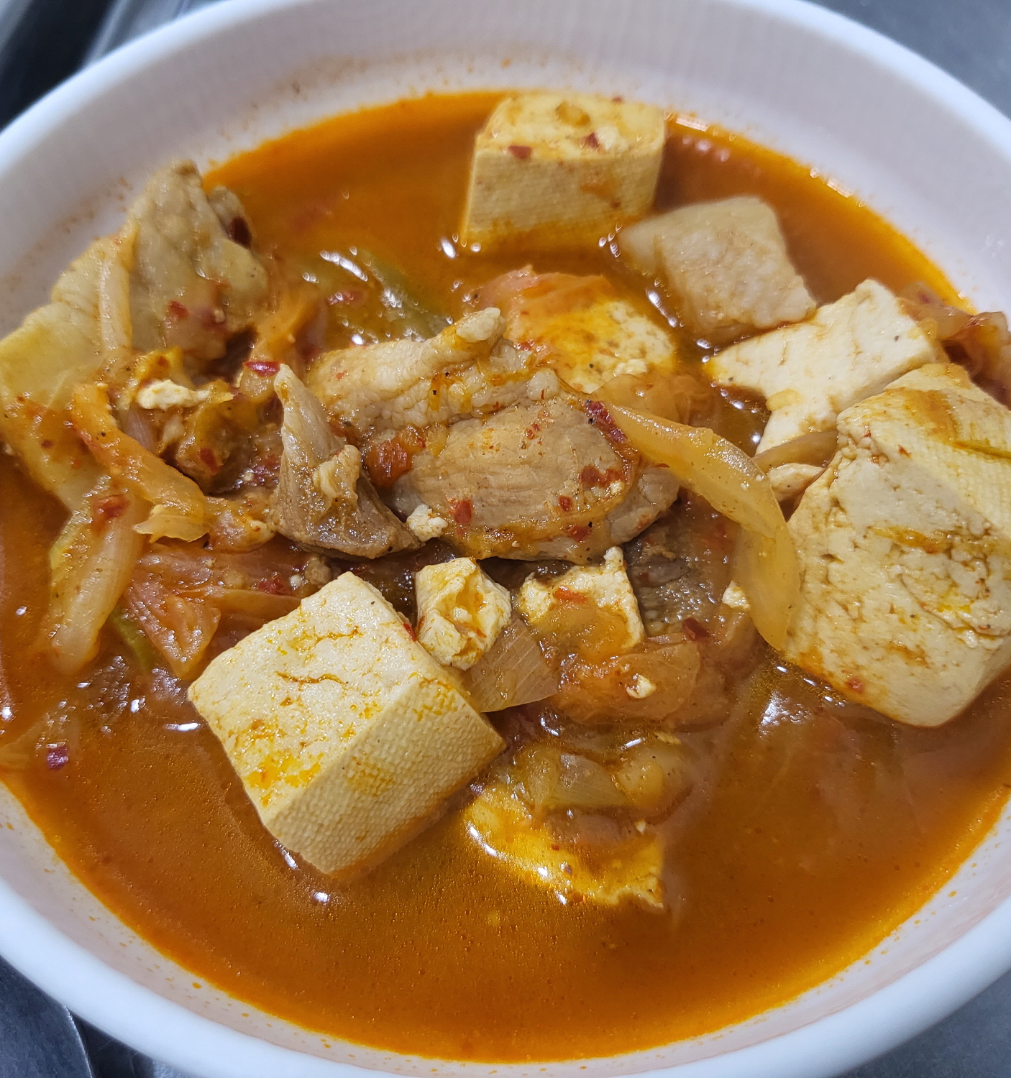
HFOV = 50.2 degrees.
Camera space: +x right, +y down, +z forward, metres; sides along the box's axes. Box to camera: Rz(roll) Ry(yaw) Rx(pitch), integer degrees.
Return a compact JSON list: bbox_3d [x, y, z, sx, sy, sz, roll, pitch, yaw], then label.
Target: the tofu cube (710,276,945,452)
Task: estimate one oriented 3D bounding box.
[{"bbox_3d":[0.059,-0.029,0.209,0.036,0.025,0.021,-24,64,-3],"label":"tofu cube"}]

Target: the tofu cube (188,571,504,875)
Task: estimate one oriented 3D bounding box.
[{"bbox_3d":[-0.024,0.033,0.178,0.032,0.032,0.034,-42,41,-8],"label":"tofu cube"}]

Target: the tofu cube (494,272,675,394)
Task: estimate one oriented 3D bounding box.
[{"bbox_3d":[0.016,-0.034,0.216,0.026,0.022,0.023,-26,65,-13],"label":"tofu cube"}]

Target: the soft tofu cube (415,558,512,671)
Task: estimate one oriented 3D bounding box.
[{"bbox_3d":[-0.007,0.013,0.176,0.013,0.013,0.013,-26,65,-13],"label":"soft tofu cube"}]

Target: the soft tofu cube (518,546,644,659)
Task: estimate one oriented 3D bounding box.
[{"bbox_3d":[0.013,0.011,0.178,0.018,0.013,0.015,-15,63,-8],"label":"soft tofu cube"}]

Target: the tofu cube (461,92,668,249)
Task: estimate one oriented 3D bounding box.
[{"bbox_3d":[0.013,-0.073,0.231,0.036,0.030,0.030,7,39,7],"label":"tofu cube"}]

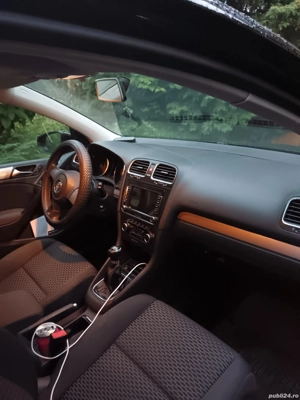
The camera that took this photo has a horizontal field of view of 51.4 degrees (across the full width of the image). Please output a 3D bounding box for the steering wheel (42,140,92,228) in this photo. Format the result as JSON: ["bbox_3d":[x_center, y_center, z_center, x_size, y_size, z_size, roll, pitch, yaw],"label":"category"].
[{"bbox_3d":[-0.346,-0.066,1.308,0.085,0.375,0.375,11,3,-43],"label":"steering wheel"}]

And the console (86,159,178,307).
[{"bbox_3d":[-0.091,0.127,1.119,0.350,0.490,0.260,-19,22,-38],"label":"console"}]

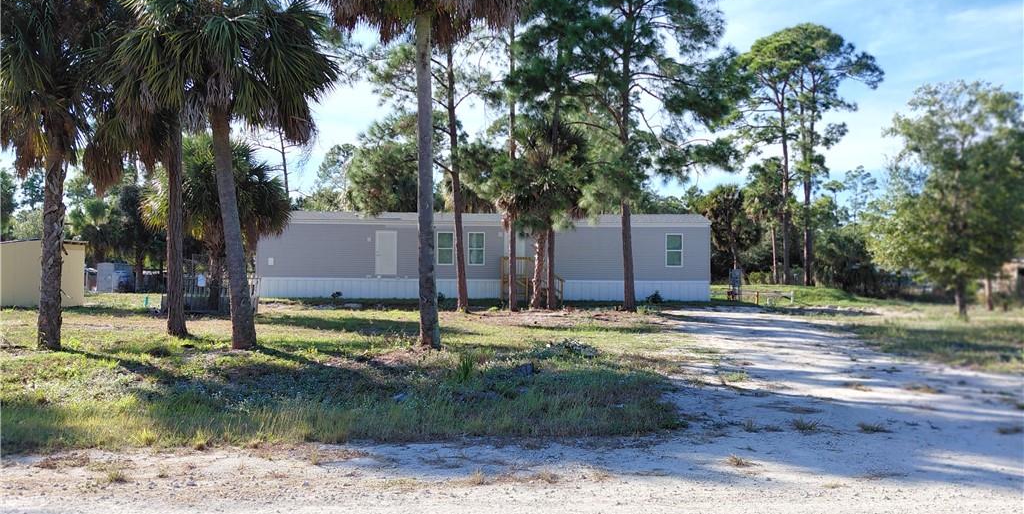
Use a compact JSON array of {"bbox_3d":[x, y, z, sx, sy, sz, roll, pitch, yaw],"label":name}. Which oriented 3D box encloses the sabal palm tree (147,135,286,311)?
[{"bbox_3d":[-10.144,-1.180,25.300,4.900,6.100,4.800,0,0,0],"label":"sabal palm tree"}]

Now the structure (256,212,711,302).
[{"bbox_3d":[-1.220,-0.090,36.000,20.600,4.100,4.700,0,0,0],"label":"structure"}]

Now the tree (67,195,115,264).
[{"bbox_3d":[-24.451,-0.843,43.000,2.900,5.400,2.900,0,0,0],"label":"tree"}]

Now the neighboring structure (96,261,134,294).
[{"bbox_3d":[-21.662,1.117,40.300,2.200,1.750,2.200,0,0,0],"label":"neighboring structure"}]

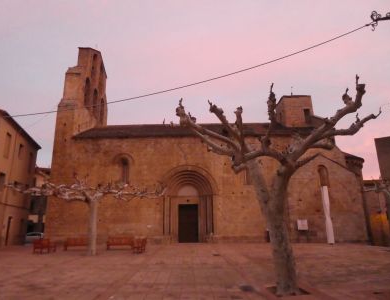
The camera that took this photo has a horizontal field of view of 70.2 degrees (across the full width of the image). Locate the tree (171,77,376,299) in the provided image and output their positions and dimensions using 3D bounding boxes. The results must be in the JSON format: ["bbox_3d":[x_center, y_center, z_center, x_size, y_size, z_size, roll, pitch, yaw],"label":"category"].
[{"bbox_3d":[2.447,0.642,7.558,5.920,5.820,4.800,0,-15,-1],"label":"tree"}]

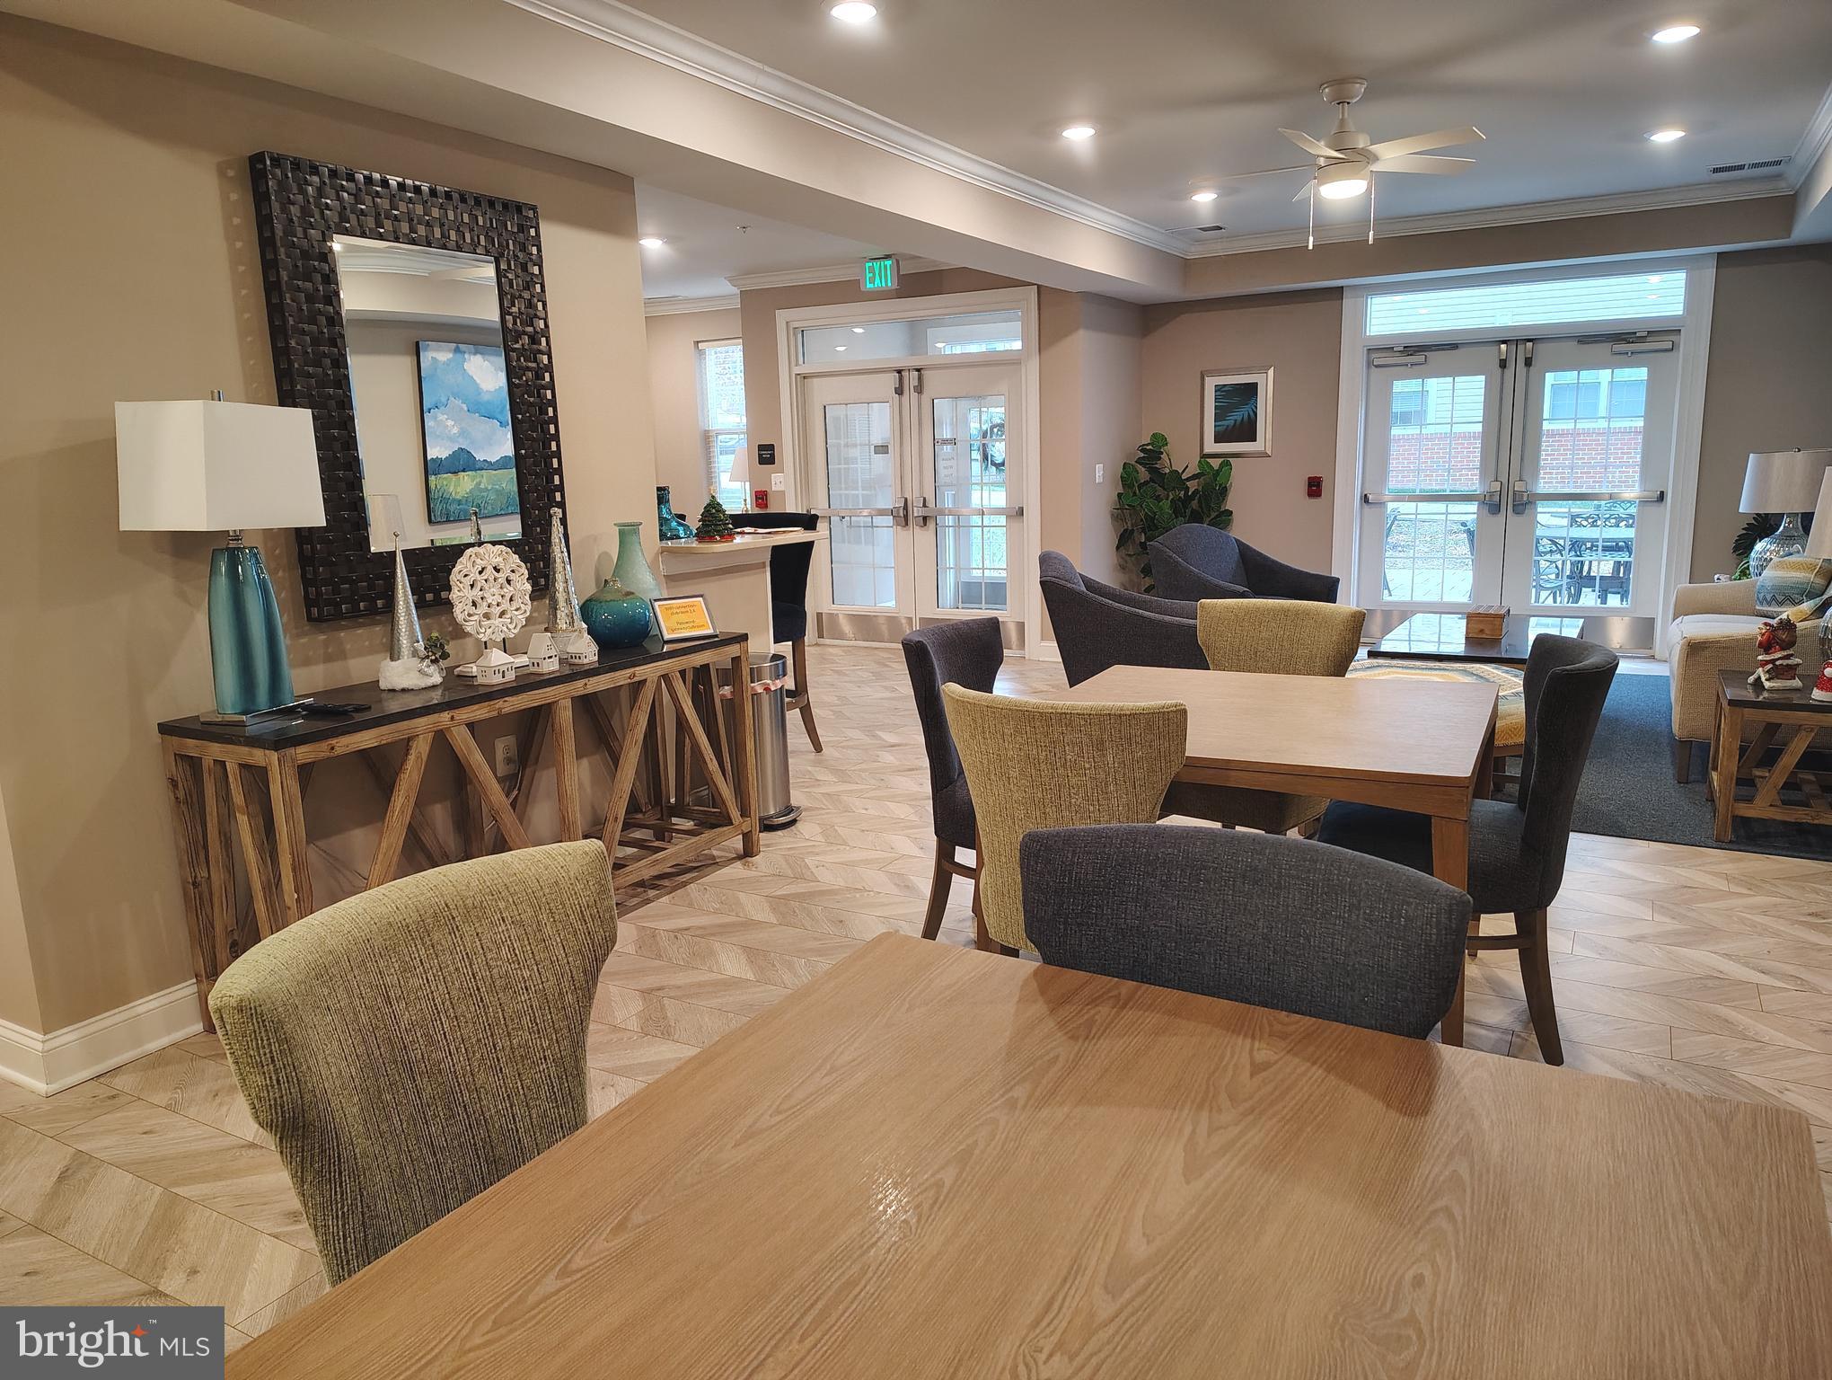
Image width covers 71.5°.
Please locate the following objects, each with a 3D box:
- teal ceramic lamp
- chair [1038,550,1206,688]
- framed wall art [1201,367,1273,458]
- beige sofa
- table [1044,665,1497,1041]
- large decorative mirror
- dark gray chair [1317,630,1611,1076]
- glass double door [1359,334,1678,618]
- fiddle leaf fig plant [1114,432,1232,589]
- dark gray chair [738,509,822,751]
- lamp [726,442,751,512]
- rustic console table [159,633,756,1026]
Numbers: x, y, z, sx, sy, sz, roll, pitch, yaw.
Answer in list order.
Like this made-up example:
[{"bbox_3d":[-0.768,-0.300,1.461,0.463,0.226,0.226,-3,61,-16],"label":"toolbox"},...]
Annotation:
[{"bbox_3d":[-1.775,-0.343,3.343,0.240,0.835,0.460,0,11,10],"label":"teal ceramic lamp"},{"bbox_3d":[1.103,-0.241,6.386,0.880,0.900,0.820,1,11,17],"label":"chair"},{"bbox_3d":[2.266,-1.956,9.028,0.510,0.605,0.030,4,12,28],"label":"framed wall art"},{"bbox_3d":[3.978,-0.197,5.846,0.920,0.860,2.130,4,12,29],"label":"beige sofa"},{"bbox_3d":[0.976,0.422,3.697,1.215,0.750,1.200,4,12,27],"label":"table"},{"bbox_3d":[-1.438,-0.861,3.773,0.060,1.200,0.930,4,12,29],"label":"large decorative mirror"},{"bbox_3d":[1.328,0.360,3.106,0.630,0.920,0.570,3,11,23],"label":"dark gray chair"},{"bbox_3d":[4.054,-1.309,8.729,1.890,2.120,0.120,4,12,28],"label":"glass double door"},{"bbox_3d":[1.821,-1.081,9.145,0.820,1.520,0.750,4,12,29],"label":"fiddle leaf fig plant"},{"bbox_3d":[-0.758,-0.234,5.943,0.530,1.160,0.600,4,12,28],"label":"dark gray chair"},{"bbox_3d":[-1.416,-1.706,10.564,0.260,0.700,0.260,4,12,29],"label":"lamp"},{"bbox_3d":[-1.213,0.341,3.881,0.455,0.812,1.832,4,12,28],"label":"rustic console table"}]

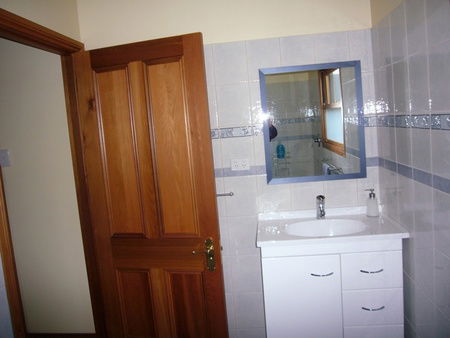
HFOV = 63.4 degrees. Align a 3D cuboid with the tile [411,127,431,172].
[{"bbox_3d":[0.849,-0.084,1.576,0.010,0.184,0.200,-5,7,6],"label":"tile"}]

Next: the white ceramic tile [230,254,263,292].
[{"bbox_3d":[0.148,0.660,2.310,0.200,0.250,0.010,-4,7,6],"label":"white ceramic tile"}]

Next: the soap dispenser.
[{"bbox_3d":[0.842,0.187,2.087,0.078,0.158,0.070,-4,7,6],"label":"soap dispenser"}]

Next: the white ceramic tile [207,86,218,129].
[{"bbox_3d":[-0.147,-0.372,2.250,0.201,0.250,0.010,-5,7,6],"label":"white ceramic tile"}]

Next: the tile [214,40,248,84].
[{"bbox_3d":[0.031,-0.623,2.147,0.200,0.250,0.010,-4,7,6],"label":"tile"}]

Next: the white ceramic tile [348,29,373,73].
[{"bbox_3d":[0.788,-0.678,2.084,0.129,0.242,0.010,-4,7,6],"label":"white ceramic tile"}]

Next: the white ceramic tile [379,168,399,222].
[{"bbox_3d":[0.905,0.126,2.043,0.010,0.252,0.285,-4,7,6],"label":"white ceramic tile"}]

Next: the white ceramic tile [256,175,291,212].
[{"bbox_3d":[0.302,0.153,2.224,0.200,0.250,0.010,-4,7,6],"label":"white ceramic tile"}]

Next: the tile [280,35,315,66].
[{"bbox_3d":[0.422,-0.650,2.106,0.200,0.245,0.010,-4,7,6],"label":"tile"}]

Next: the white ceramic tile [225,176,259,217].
[{"bbox_3d":[0.101,0.170,2.264,0.200,0.252,0.010,-4,7,6],"label":"white ceramic tile"}]

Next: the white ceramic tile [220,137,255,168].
[{"bbox_3d":[0.081,-0.105,2.265,0.201,0.184,0.010,-5,7,6],"label":"white ceramic tile"}]

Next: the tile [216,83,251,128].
[{"bbox_3d":[0.054,-0.388,2.229,0.201,0.250,0.010,-5,7,6],"label":"tile"}]

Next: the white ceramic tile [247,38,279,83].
[{"bbox_3d":[0.232,-0.653,2.176,0.201,0.250,0.010,-5,7,6],"label":"white ceramic tile"}]

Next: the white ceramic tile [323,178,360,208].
[{"bbox_3d":[0.697,0.132,2.203,0.200,0.237,0.010,-4,7,6],"label":"white ceramic tile"}]

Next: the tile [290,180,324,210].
[{"bbox_3d":[0.499,0.147,2.224,0.200,0.237,0.010,-4,7,6],"label":"tile"}]

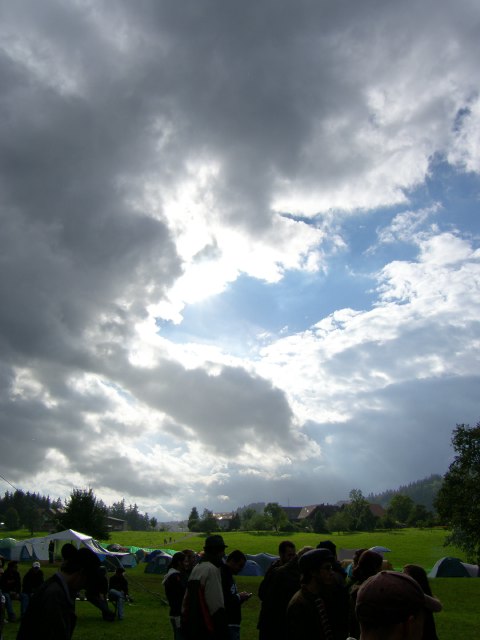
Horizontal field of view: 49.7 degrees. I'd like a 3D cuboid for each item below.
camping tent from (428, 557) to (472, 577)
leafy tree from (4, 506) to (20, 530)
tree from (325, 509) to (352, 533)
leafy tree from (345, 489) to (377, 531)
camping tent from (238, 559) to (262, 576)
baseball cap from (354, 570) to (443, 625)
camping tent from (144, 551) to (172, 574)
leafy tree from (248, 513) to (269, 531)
[{"bbox_3d":[12.667,14.925,31.360,2.600,1.126,2.400,-2,-23,5],"label":"camping tent"},{"bbox_3d":[-79.100,69.191,180.000,5.396,8.117,5.396,9,-24,-21],"label":"leafy tree"},{"bbox_3d":[37.102,75.522,195.000,10.230,8.432,10.230,-4,-23,9],"label":"tree"},{"bbox_3d":[50.044,78.699,215.000,12.891,16.395,12.891,-5,-23,11],"label":"leafy tree"},{"bbox_3d":[0.647,15.806,33.000,1.726,0.902,2.000,0,-23,0],"label":"camping tent"},{"bbox_3d":[0.458,0.799,1.510,0.270,0.135,0.178,5,-22,-28],"label":"baseball cap"},{"bbox_3d":[-4.409,14.064,30.096,2.300,1.237,2.200,0,-23,0],"label":"camping tent"},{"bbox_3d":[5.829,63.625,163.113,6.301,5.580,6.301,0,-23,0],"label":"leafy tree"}]

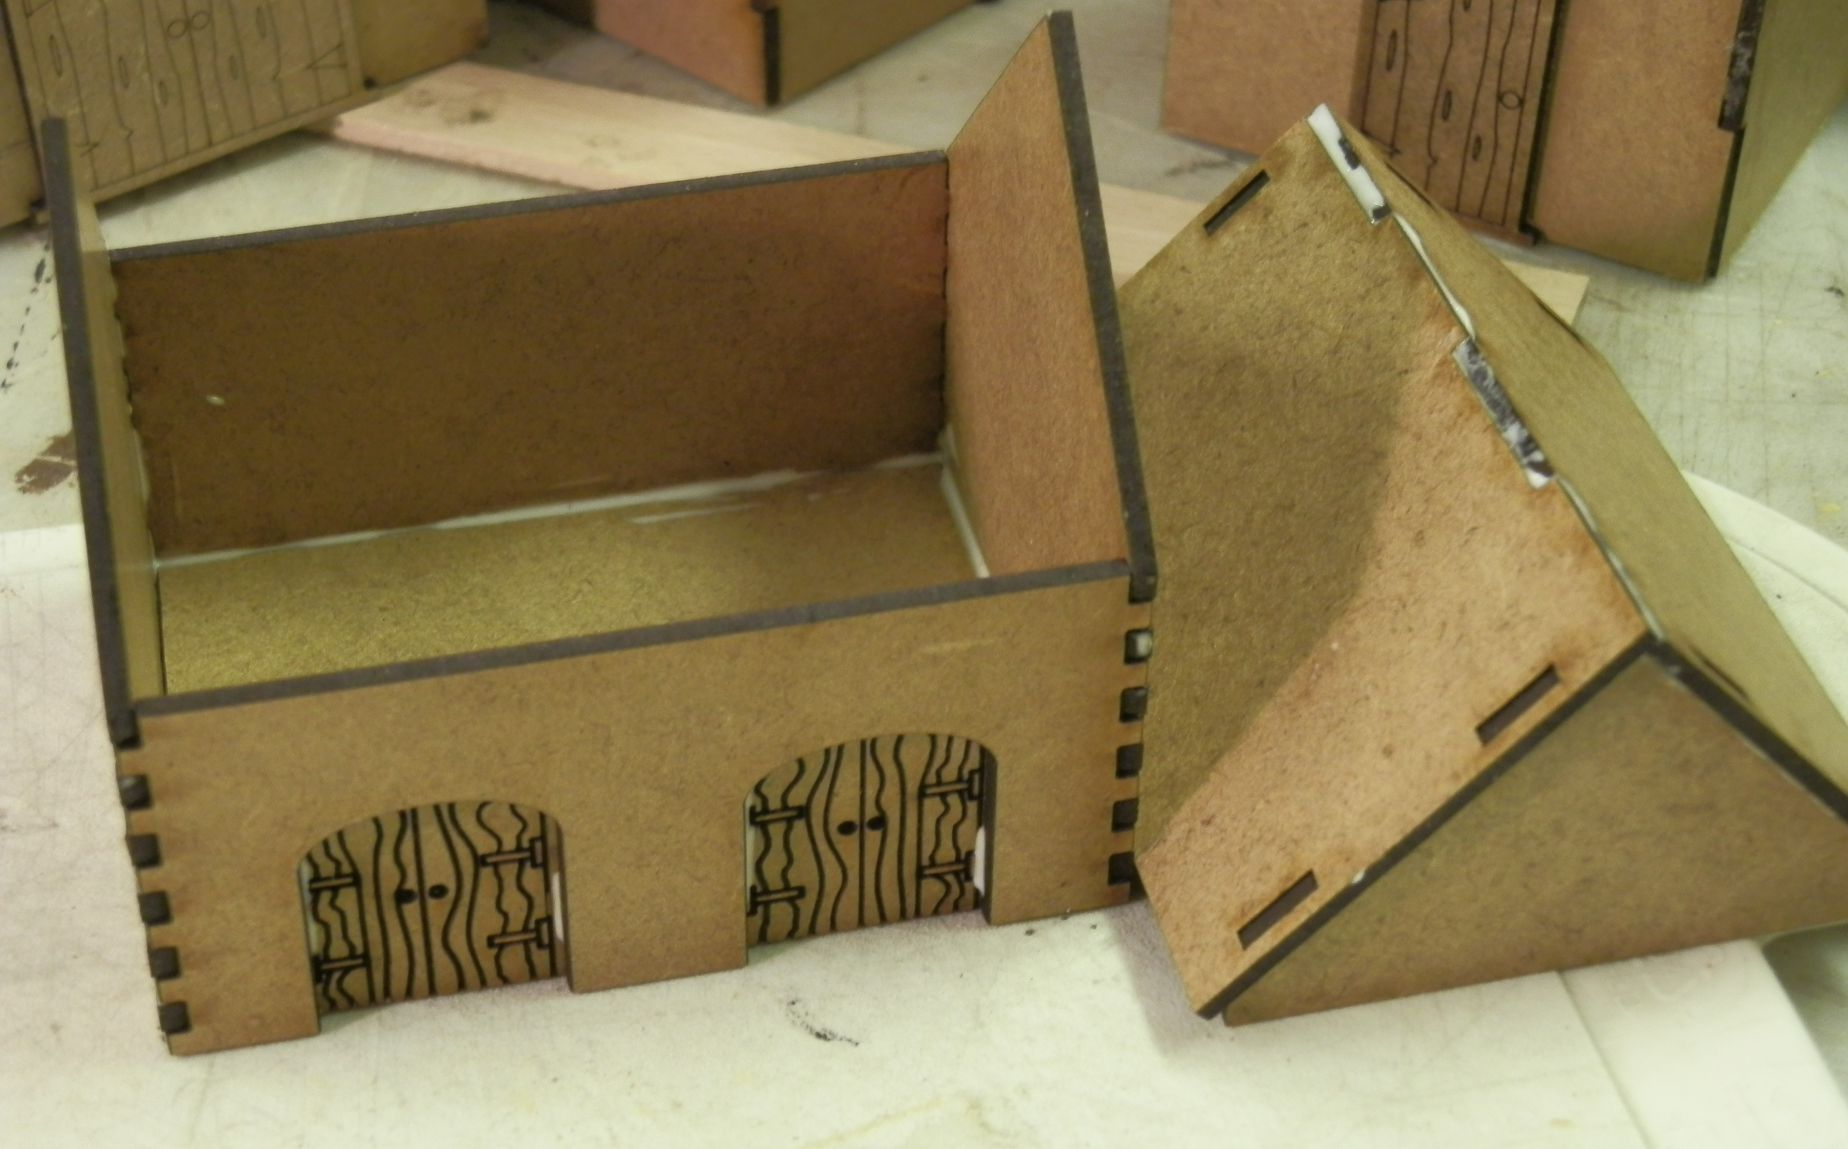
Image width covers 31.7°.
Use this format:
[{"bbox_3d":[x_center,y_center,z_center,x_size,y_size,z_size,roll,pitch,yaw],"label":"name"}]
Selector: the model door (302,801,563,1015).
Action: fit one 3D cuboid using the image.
[{"bbox_3d":[-0.040,0.026,0.268,0.021,0.024,0.003,-8,41,-11],"label":"model door"}]

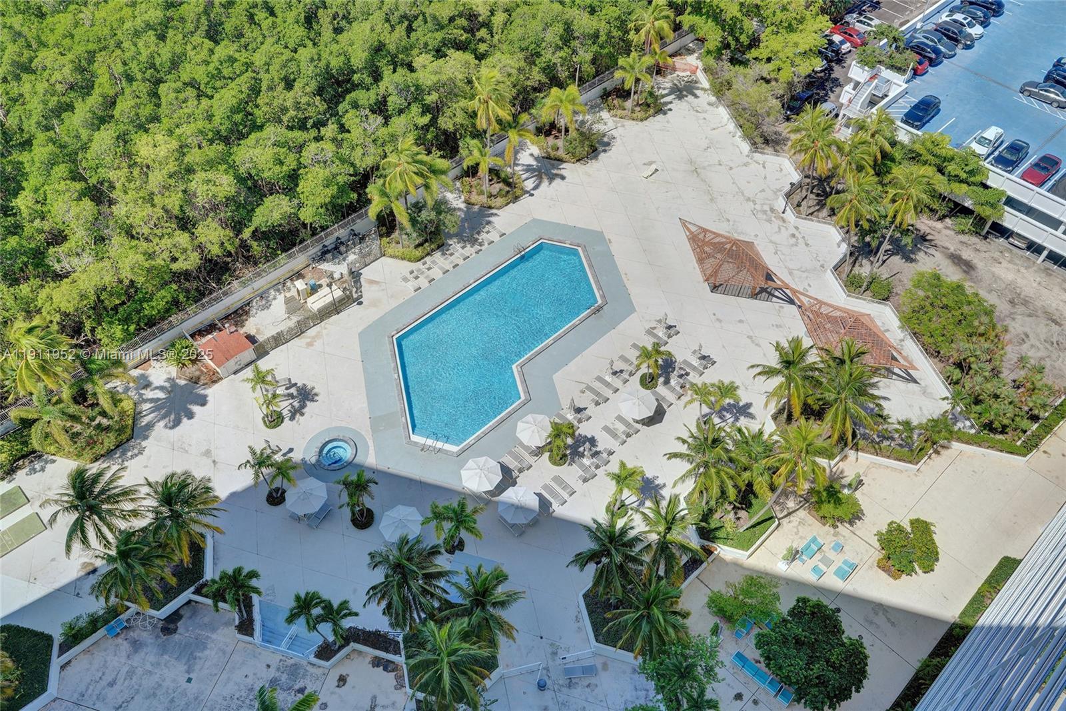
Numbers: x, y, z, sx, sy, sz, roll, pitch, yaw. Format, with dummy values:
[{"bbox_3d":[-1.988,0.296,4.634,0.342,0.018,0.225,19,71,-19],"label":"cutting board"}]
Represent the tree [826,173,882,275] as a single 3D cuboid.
[{"bbox_3d":[26.136,-10.262,70.035,4.600,10.260,4.600,-1,51,0],"label":"tree"}]

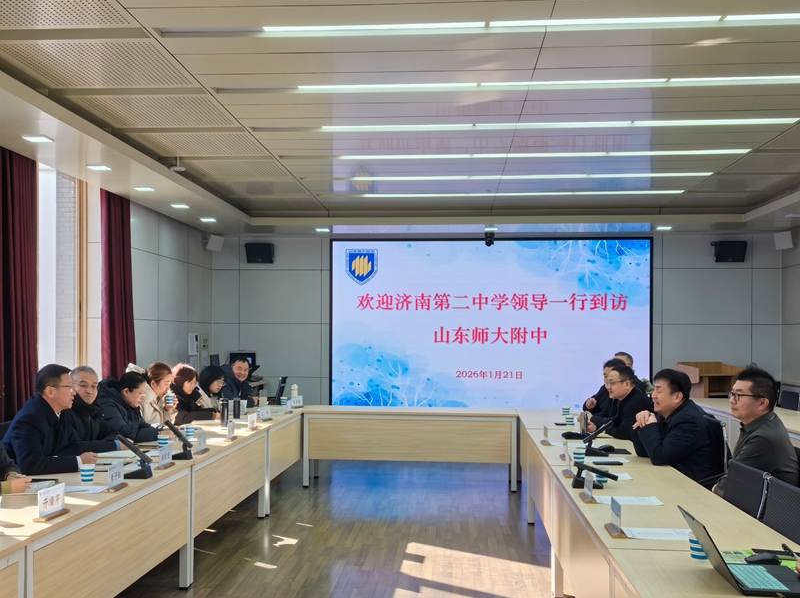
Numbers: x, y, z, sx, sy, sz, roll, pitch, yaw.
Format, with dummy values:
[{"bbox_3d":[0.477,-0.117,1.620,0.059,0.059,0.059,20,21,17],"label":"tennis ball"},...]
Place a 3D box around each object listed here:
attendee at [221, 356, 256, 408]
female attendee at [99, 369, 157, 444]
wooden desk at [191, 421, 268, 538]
[{"bbox_3d":[-1.767,1.254,6.957,0.720,1.270,0.580,-2,-4,43],"label":"attendee"},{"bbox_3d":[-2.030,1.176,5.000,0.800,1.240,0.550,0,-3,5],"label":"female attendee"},{"bbox_3d":[-1.548,1.417,4.910,0.720,0.755,1.600,0,-3,5],"label":"wooden desk"}]

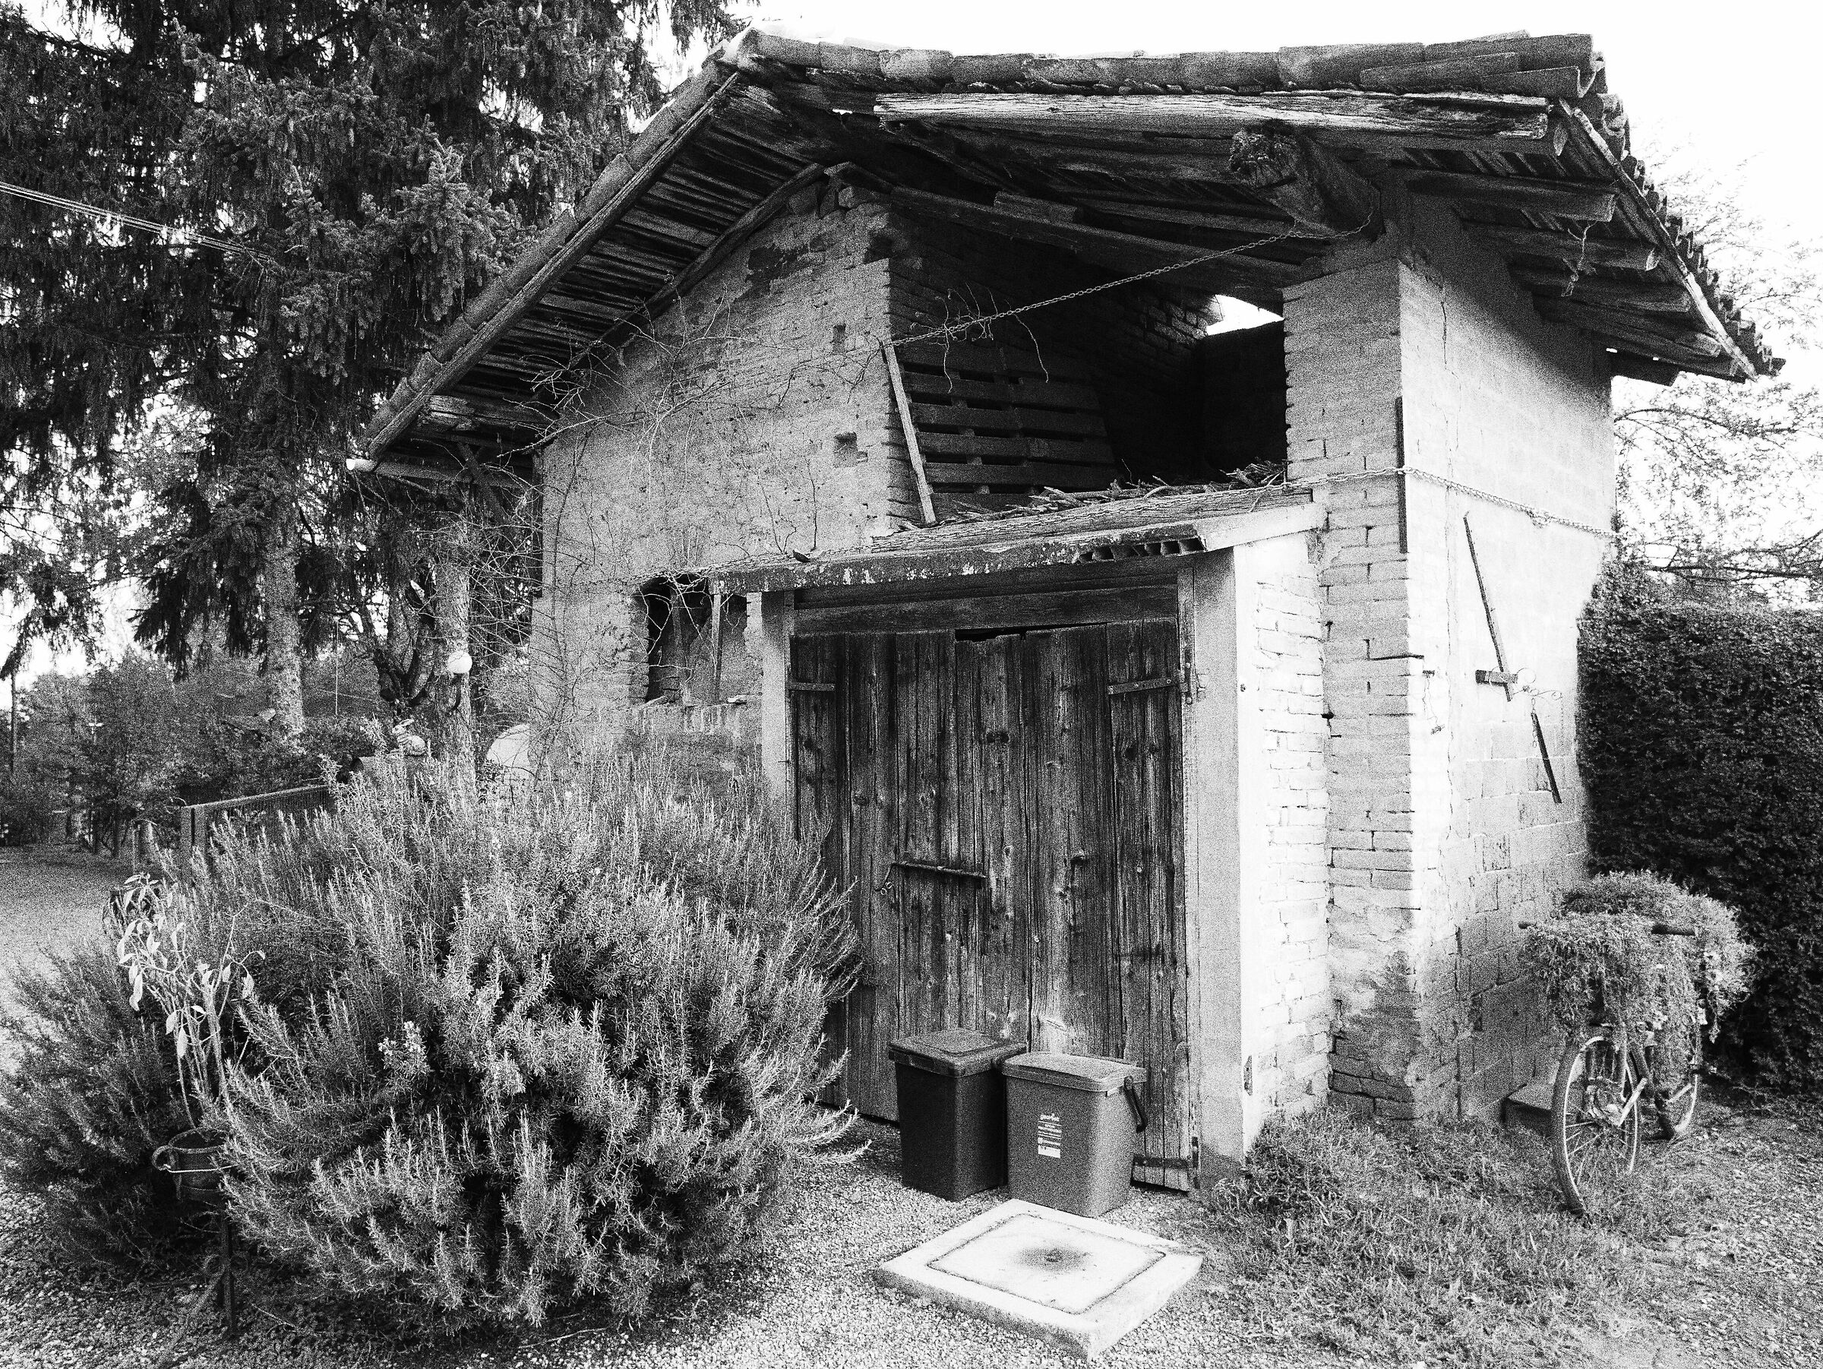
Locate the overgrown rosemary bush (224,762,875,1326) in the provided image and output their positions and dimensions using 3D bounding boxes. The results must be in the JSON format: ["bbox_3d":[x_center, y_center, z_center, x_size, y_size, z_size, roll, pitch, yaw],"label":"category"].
[{"bbox_3d":[-1.150,0.969,4.381,1.880,1.480,1.700,0,-2,-15],"label":"overgrown rosemary bush"}]

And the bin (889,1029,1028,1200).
[{"bbox_3d":[0.154,1.482,4.696,0.325,0.460,0.355,1,-2,-42],"label":"bin"}]

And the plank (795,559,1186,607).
[{"bbox_3d":[0.212,-0.375,5.231,1.797,0.100,0.040,0,-2,39],"label":"plank"}]

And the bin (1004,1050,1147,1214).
[{"bbox_3d":[0.549,1.487,4.562,0.410,0.435,0.290,-2,-3,44],"label":"bin"}]

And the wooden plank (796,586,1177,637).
[{"bbox_3d":[0.209,-0.271,5.217,1.787,0.112,0.040,-1,-2,39],"label":"wooden plank"}]

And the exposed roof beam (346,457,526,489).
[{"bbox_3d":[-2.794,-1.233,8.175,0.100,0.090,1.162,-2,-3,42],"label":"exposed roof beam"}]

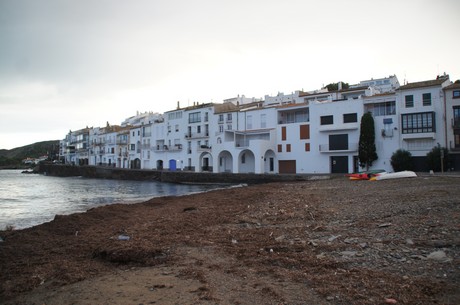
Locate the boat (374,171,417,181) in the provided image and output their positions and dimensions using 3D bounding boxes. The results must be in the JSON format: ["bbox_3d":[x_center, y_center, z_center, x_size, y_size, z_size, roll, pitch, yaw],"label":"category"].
[{"bbox_3d":[16.679,2.294,34.500,4.200,0.600,1.500,-3,-2,-15],"label":"boat"}]

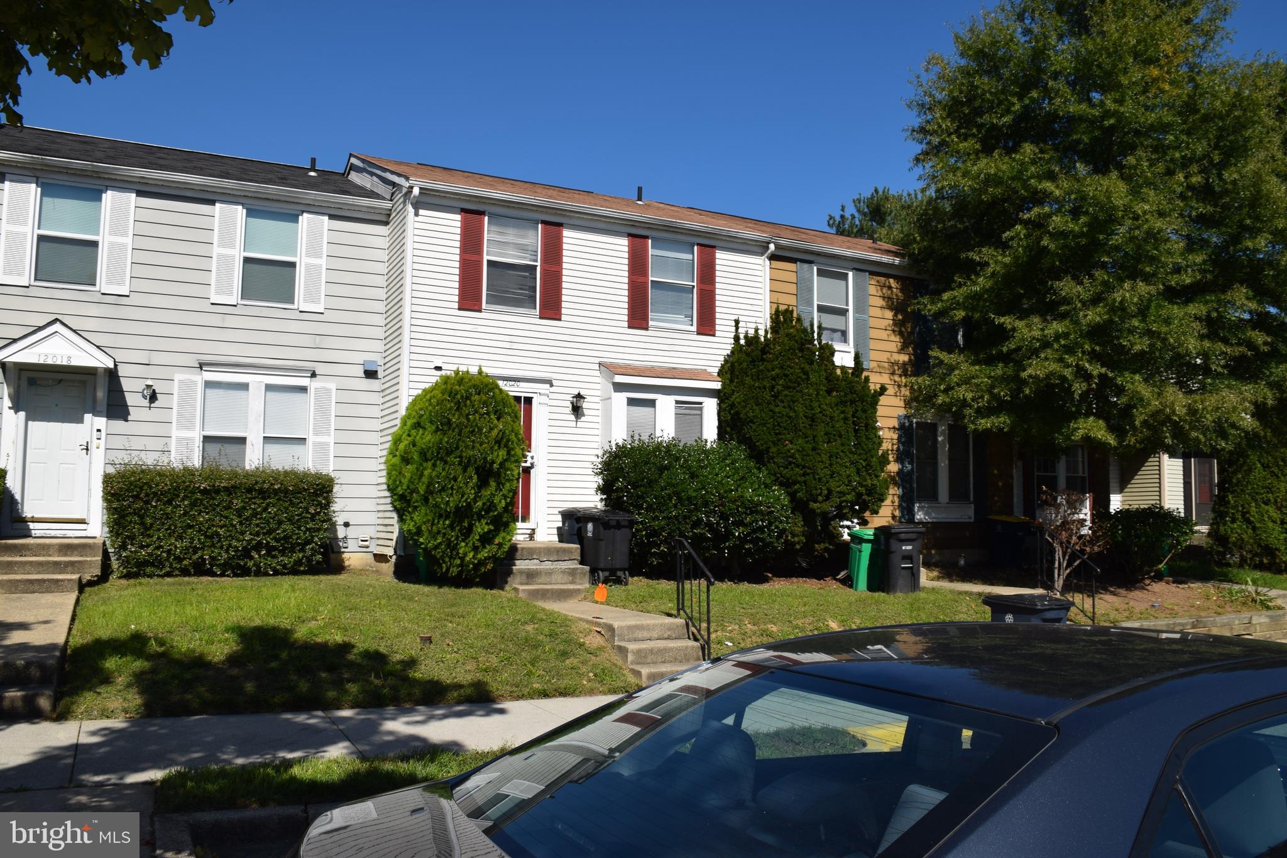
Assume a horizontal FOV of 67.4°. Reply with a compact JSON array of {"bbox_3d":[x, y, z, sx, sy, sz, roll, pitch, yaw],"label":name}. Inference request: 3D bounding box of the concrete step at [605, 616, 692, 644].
[{"bbox_3d":[0.035,2.220,10.637,0.870,0.220,0.330,3,-6,-25],"label":"concrete step"}]

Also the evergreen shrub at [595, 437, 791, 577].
[{"bbox_3d":[0.851,1.204,14.462,3.000,2.100,1.700,3,-6,-25],"label":"evergreen shrub"}]

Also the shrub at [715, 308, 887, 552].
[{"bbox_3d":[2.521,0.263,15.067,2.600,4.100,2.300,3,-6,-25],"label":"shrub"}]

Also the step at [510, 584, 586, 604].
[{"bbox_3d":[-1.278,2.211,12.901,0.890,0.200,0.330,3,-6,-25],"label":"step"}]

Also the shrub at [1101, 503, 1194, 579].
[{"bbox_3d":[9.063,2.043,17.363,1.500,1.320,1.400,3,-6,-25],"label":"shrub"}]

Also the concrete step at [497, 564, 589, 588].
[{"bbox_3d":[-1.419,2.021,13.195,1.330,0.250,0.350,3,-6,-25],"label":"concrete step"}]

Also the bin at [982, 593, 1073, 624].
[{"bbox_3d":[3.706,2.173,9.300,0.560,1.050,0.650,4,-7,-33],"label":"bin"}]

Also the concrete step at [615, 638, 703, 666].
[{"bbox_3d":[0.143,2.235,9.616,0.850,0.170,0.380,3,-6,-25],"label":"concrete step"}]

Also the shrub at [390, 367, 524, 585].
[{"bbox_3d":[-2.436,0.619,12.675,1.750,2.750,1.700,3,-6,-25],"label":"shrub"}]

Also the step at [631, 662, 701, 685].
[{"bbox_3d":[0.296,2.369,9.276,0.850,0.170,0.370,3,-6,-25],"label":"step"}]

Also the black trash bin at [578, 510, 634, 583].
[{"bbox_3d":[-0.527,1.644,13.850,0.640,1.070,0.700,4,-6,-33],"label":"black trash bin"}]

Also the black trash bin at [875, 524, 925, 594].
[{"bbox_3d":[4.067,1.996,15.250,0.620,1.060,0.700,2,-6,-14],"label":"black trash bin"}]

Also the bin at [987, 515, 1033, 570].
[{"bbox_3d":[6.802,2.077,17.948,0.610,1.030,0.690,3,-6,-27],"label":"bin"}]

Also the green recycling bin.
[{"bbox_3d":[3.618,2.092,15.400,0.500,0.980,0.580,1,-6,-10],"label":"green recycling bin"}]

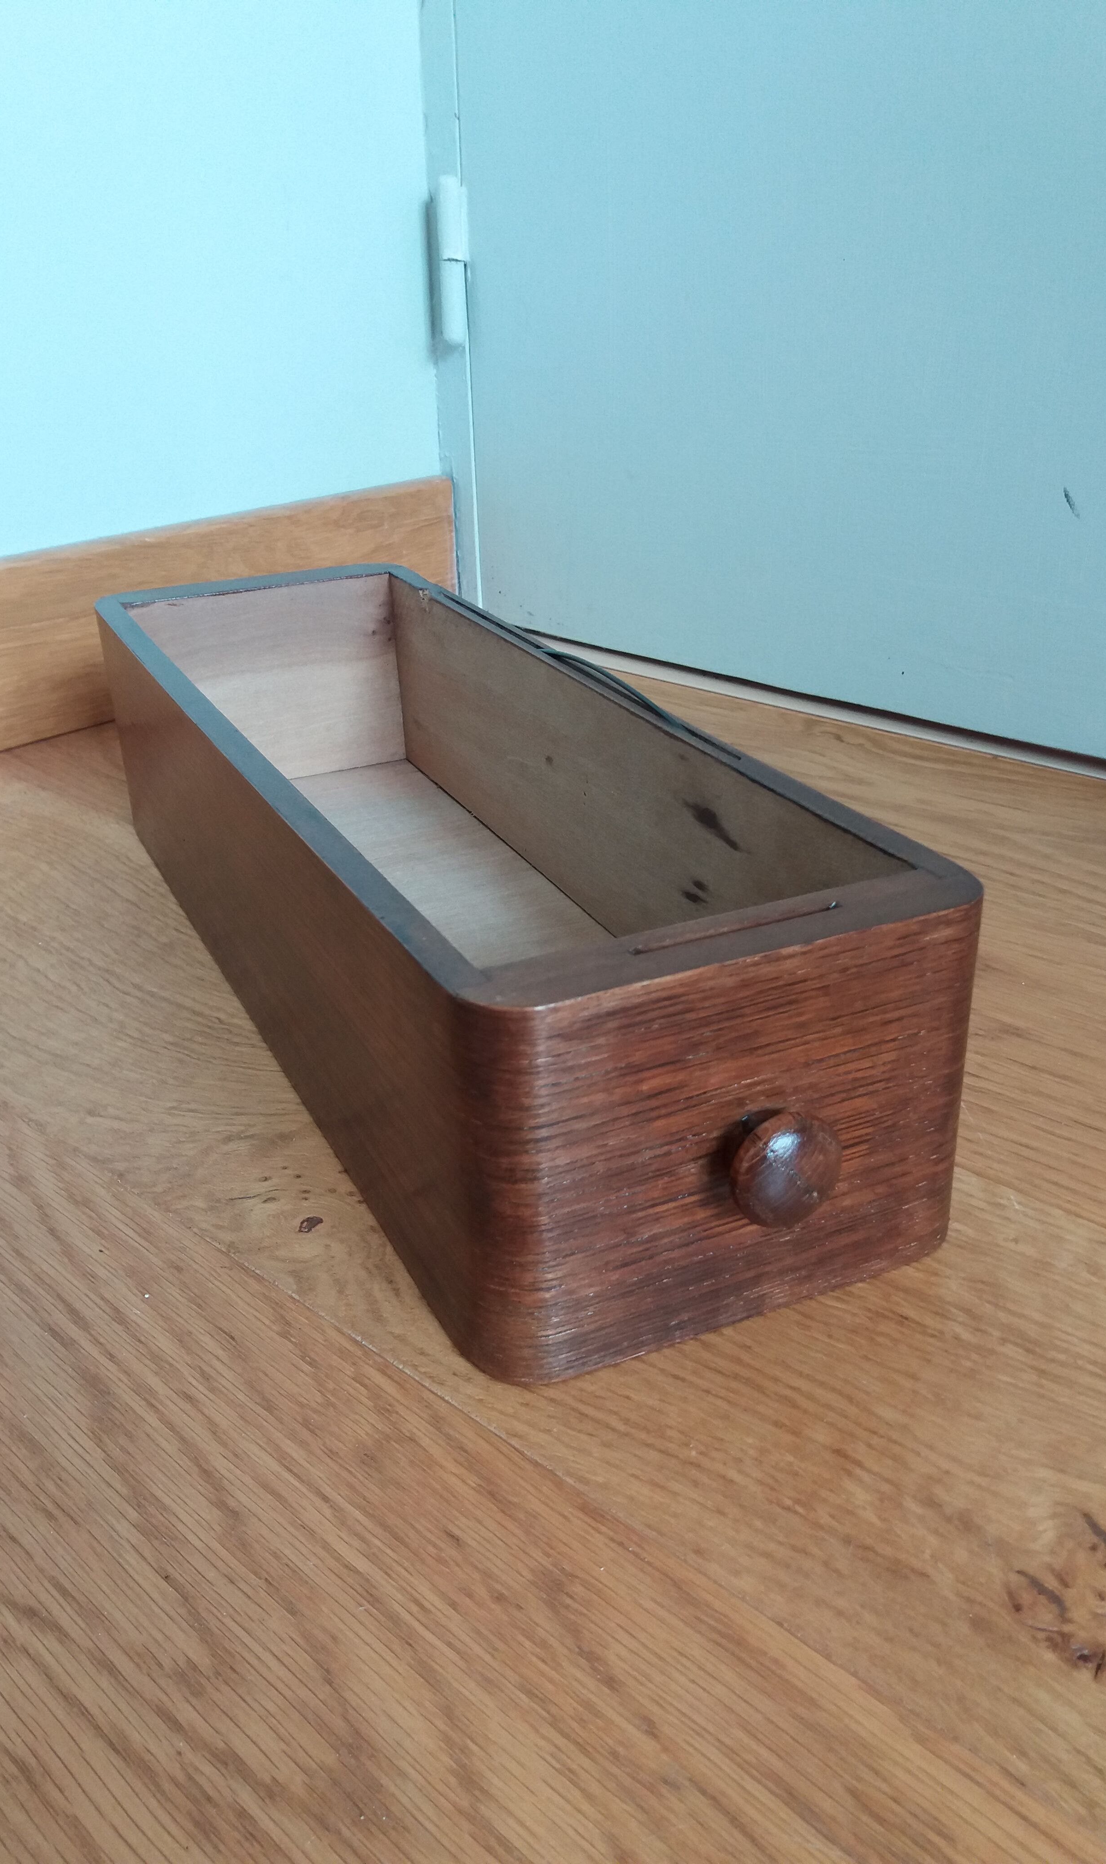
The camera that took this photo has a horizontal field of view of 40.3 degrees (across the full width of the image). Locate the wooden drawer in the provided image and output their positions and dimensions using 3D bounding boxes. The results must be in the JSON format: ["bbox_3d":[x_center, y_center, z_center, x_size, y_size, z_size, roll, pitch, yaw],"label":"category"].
[{"bbox_3d":[-0.039,-0.028,0.497,0.133,0.096,0.435,-13,28,-22],"label":"wooden drawer"}]

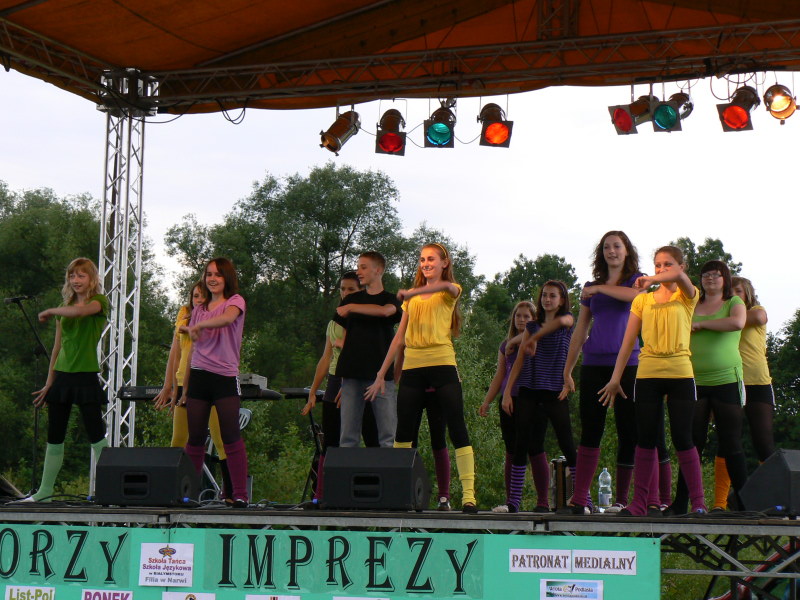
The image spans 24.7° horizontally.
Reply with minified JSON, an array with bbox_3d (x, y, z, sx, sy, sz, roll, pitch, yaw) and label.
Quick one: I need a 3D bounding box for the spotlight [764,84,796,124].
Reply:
[{"bbox_3d":[3.096,-1.606,14.850,0.260,0.250,0.370,1,20,4],"label":"spotlight"}]

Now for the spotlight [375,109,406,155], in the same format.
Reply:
[{"bbox_3d":[-0.070,-1.485,16.100,0.260,0.360,0.255,1,-45,3],"label":"spotlight"}]

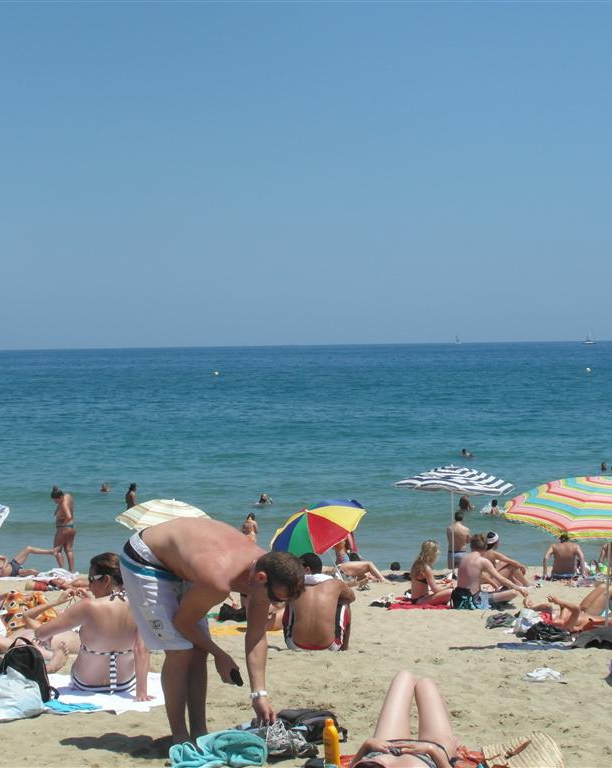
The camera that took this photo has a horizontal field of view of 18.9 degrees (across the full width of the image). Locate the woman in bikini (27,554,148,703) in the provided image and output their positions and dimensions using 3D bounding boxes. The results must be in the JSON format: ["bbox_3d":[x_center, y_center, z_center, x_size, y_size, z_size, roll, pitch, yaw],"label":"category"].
[{"bbox_3d":[-1.399,1.547,11.800,0.720,0.890,0.800,-1,1,-22],"label":"woman in bikini"}]

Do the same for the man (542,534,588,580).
[{"bbox_3d":[4.234,2.814,30.100,0.660,0.810,0.950,-1,1,0],"label":"man"}]

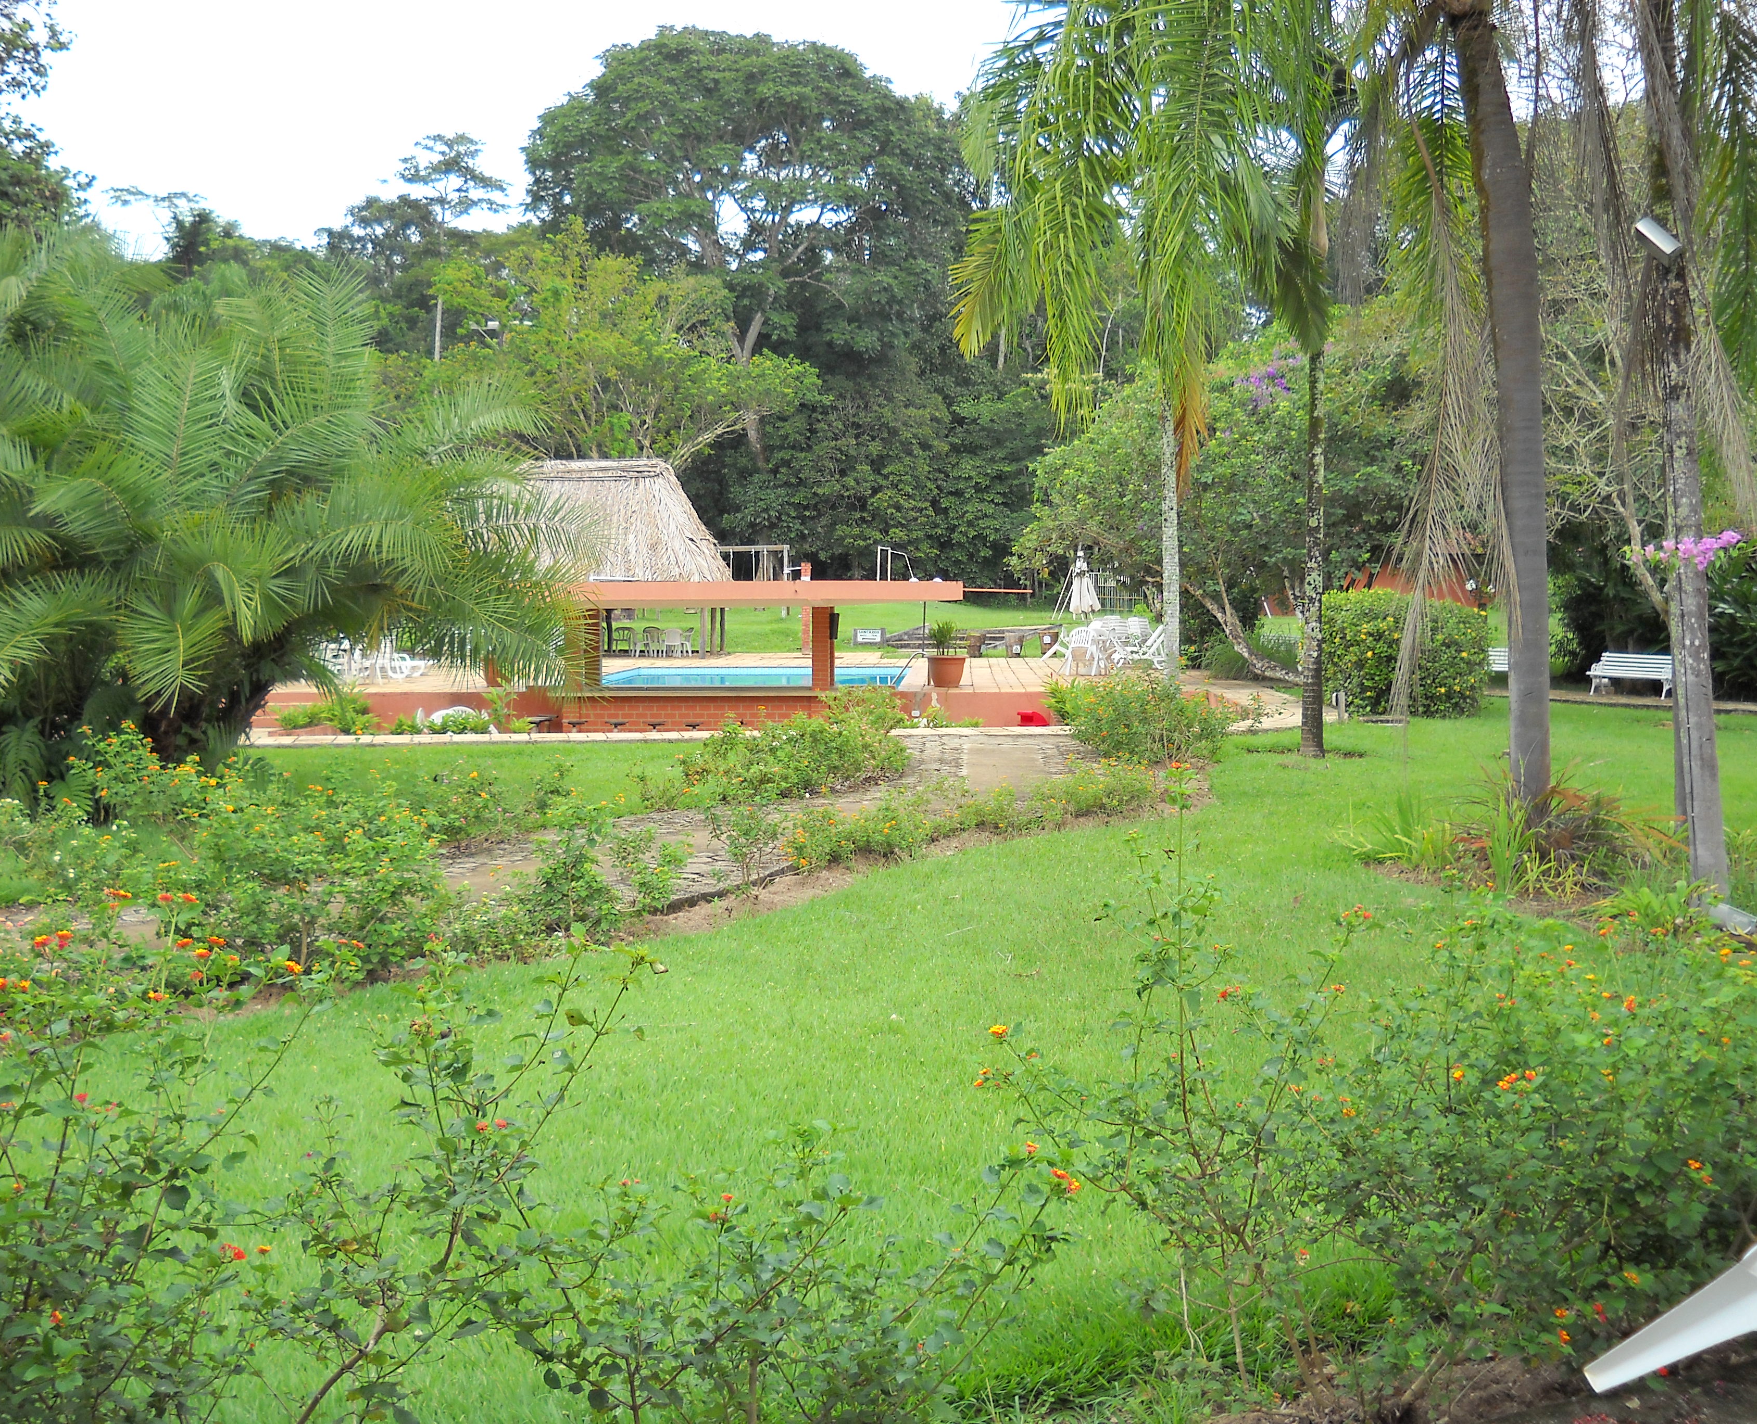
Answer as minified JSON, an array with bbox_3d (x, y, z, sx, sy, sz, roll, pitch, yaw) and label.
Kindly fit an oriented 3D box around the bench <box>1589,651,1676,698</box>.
[{"bbox_3d":[13.508,-0.665,37.400,0.620,0.820,1.600,-3,4,-42],"label":"bench"}]

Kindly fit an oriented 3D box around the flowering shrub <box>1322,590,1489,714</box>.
[{"bbox_3d":[8.124,-0.905,32.200,2.350,1.900,1.900,0,3,0],"label":"flowering shrub"}]

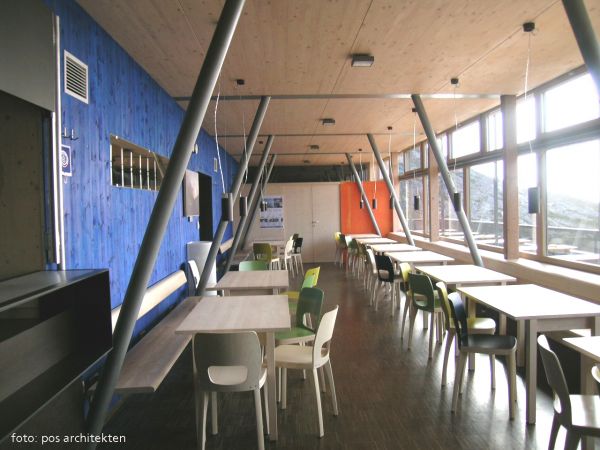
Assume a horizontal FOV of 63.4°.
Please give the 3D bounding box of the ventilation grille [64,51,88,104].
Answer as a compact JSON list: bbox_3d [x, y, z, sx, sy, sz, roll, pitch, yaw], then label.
[{"bbox_3d":[-1.339,-0.881,2.922,0.025,0.245,0.340,-1,2,-2],"label":"ventilation grille"}]

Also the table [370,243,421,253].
[{"bbox_3d":[1.708,0.789,8.873,0.780,0.745,1.210,-1,2,-2],"label":"table"}]

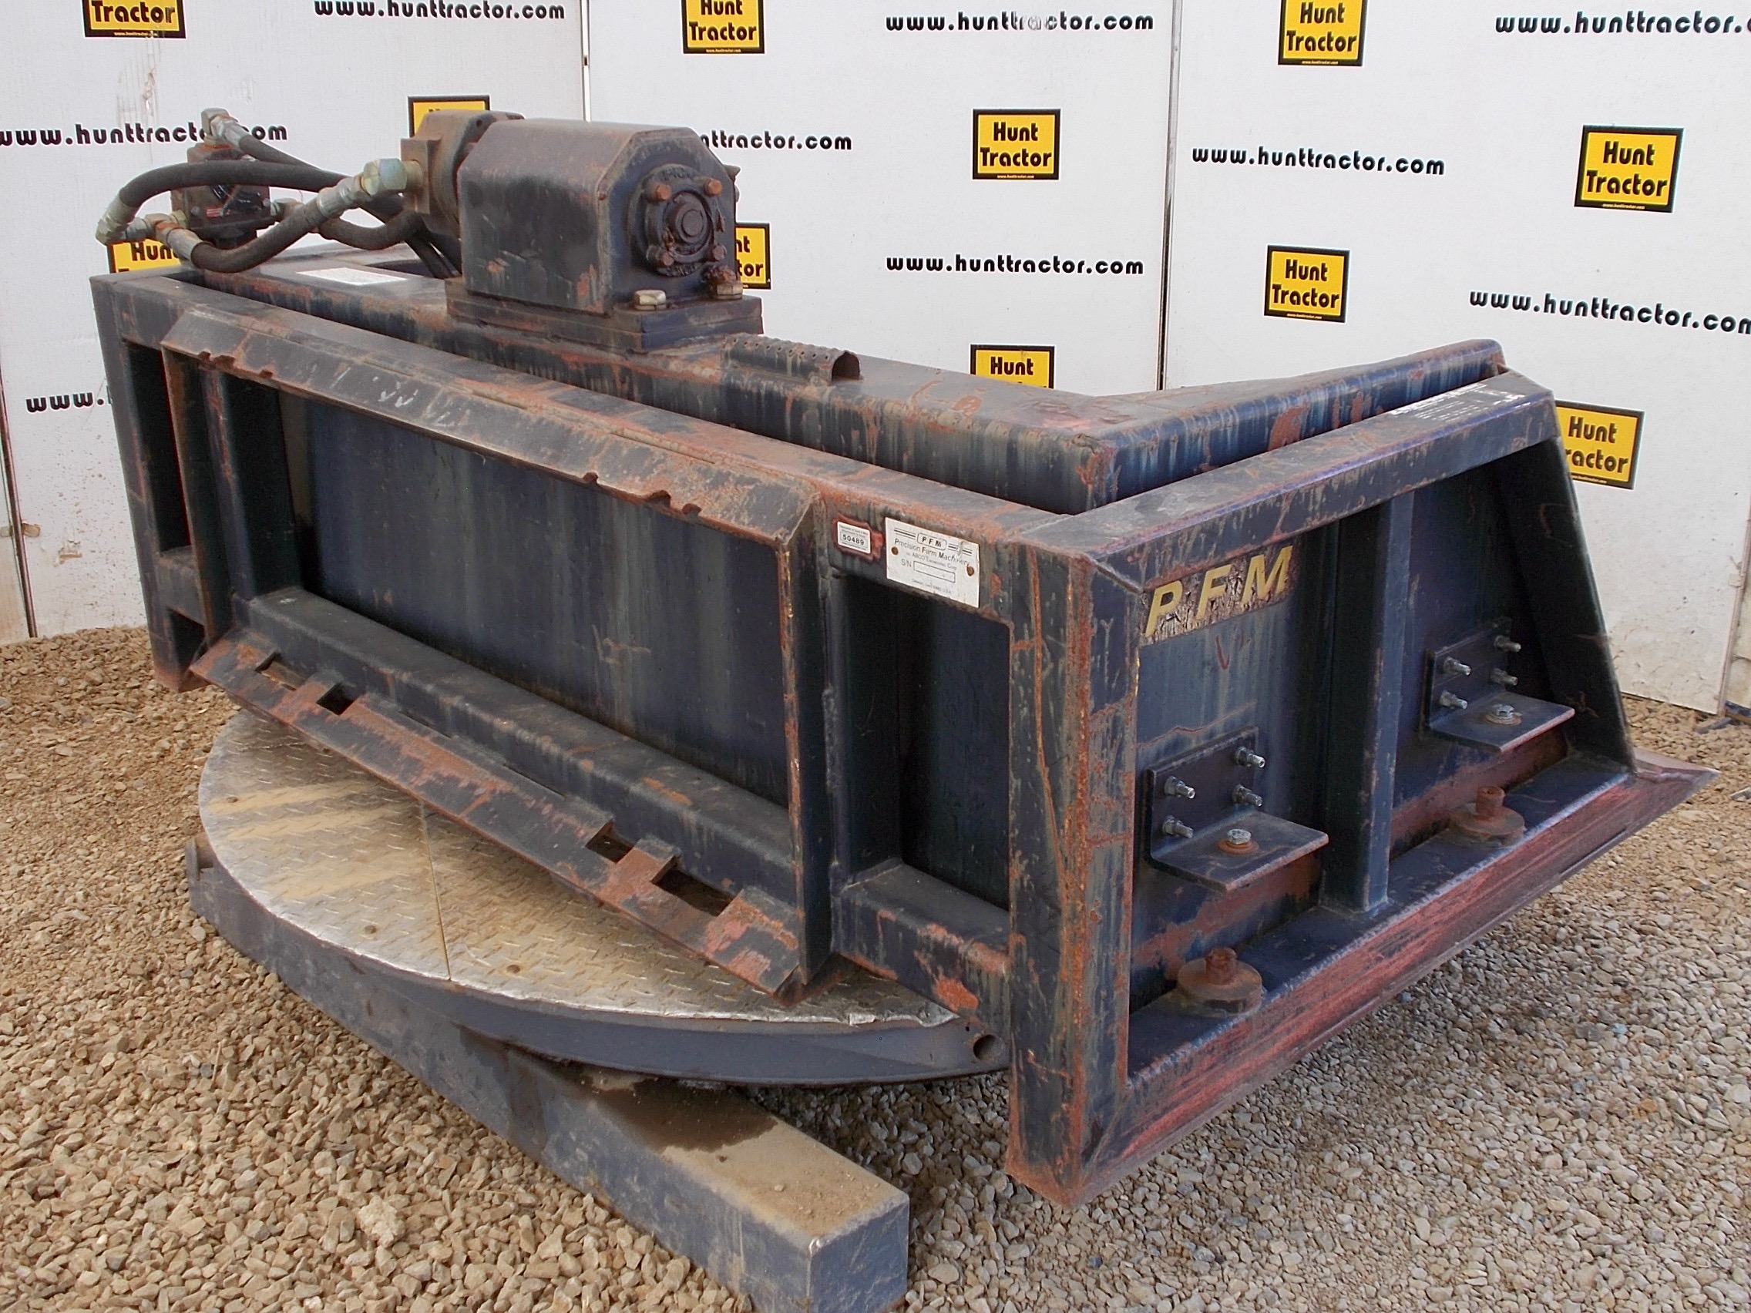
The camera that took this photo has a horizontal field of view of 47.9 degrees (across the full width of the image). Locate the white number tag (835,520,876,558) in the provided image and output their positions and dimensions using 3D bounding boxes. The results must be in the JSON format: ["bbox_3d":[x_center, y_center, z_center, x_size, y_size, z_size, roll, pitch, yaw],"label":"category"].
[{"bbox_3d":[-0.016,-0.094,1.565,0.003,0.023,0.044,-20,27,-39],"label":"white number tag"}]

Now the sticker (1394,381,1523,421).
[{"bbox_3d":[0.513,-0.222,1.729,0.150,0.003,0.050,-20,27,-39],"label":"sticker"}]

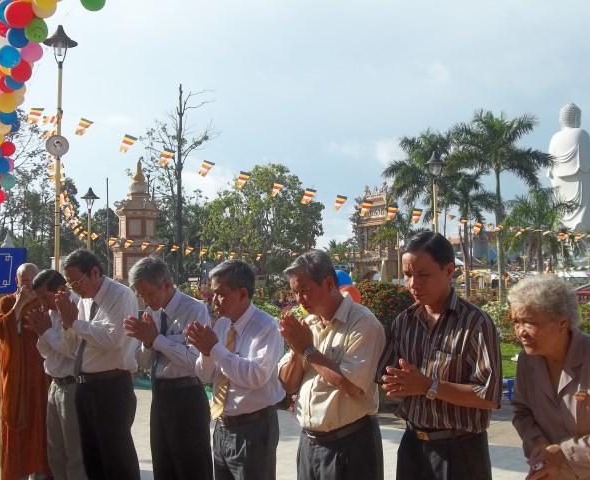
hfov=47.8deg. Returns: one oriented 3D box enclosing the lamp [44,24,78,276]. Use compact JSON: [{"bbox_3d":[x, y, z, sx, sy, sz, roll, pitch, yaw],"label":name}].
[{"bbox_3d":[-3.340,-0.551,9.400,0.500,5.000,0.500,0,-2,0],"label":"lamp"}]

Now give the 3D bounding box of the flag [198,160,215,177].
[{"bbox_3d":[-1.369,-1.106,10.300,0.240,0.250,0.060,1,-2,-20],"label":"flag"}]

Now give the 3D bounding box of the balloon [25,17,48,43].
[{"bbox_3d":[-2.404,-1.952,6.200,0.213,0.239,0.213,0,-2,0],"label":"balloon"}]

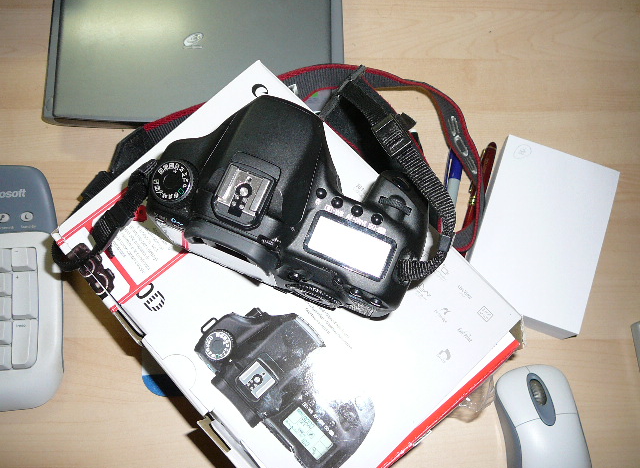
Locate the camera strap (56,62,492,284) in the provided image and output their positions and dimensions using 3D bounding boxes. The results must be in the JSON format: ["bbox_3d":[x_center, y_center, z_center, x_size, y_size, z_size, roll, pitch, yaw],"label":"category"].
[{"bbox_3d":[-0.025,-0.058,0.461,0.325,0.205,0.221,3,74,-1],"label":"camera strap"}]

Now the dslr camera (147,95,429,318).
[{"bbox_3d":[-0.019,-0.015,0.359,0.145,0.108,0.073,21,75,4],"label":"dslr camera"}]

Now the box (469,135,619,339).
[{"bbox_3d":[0.181,0.001,0.541,0.097,0.029,0.143,20,74,4],"label":"box"}]

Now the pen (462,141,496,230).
[{"bbox_3d":[0.133,-0.022,0.555,0.013,0.012,0.130,18,74,4],"label":"pen"}]

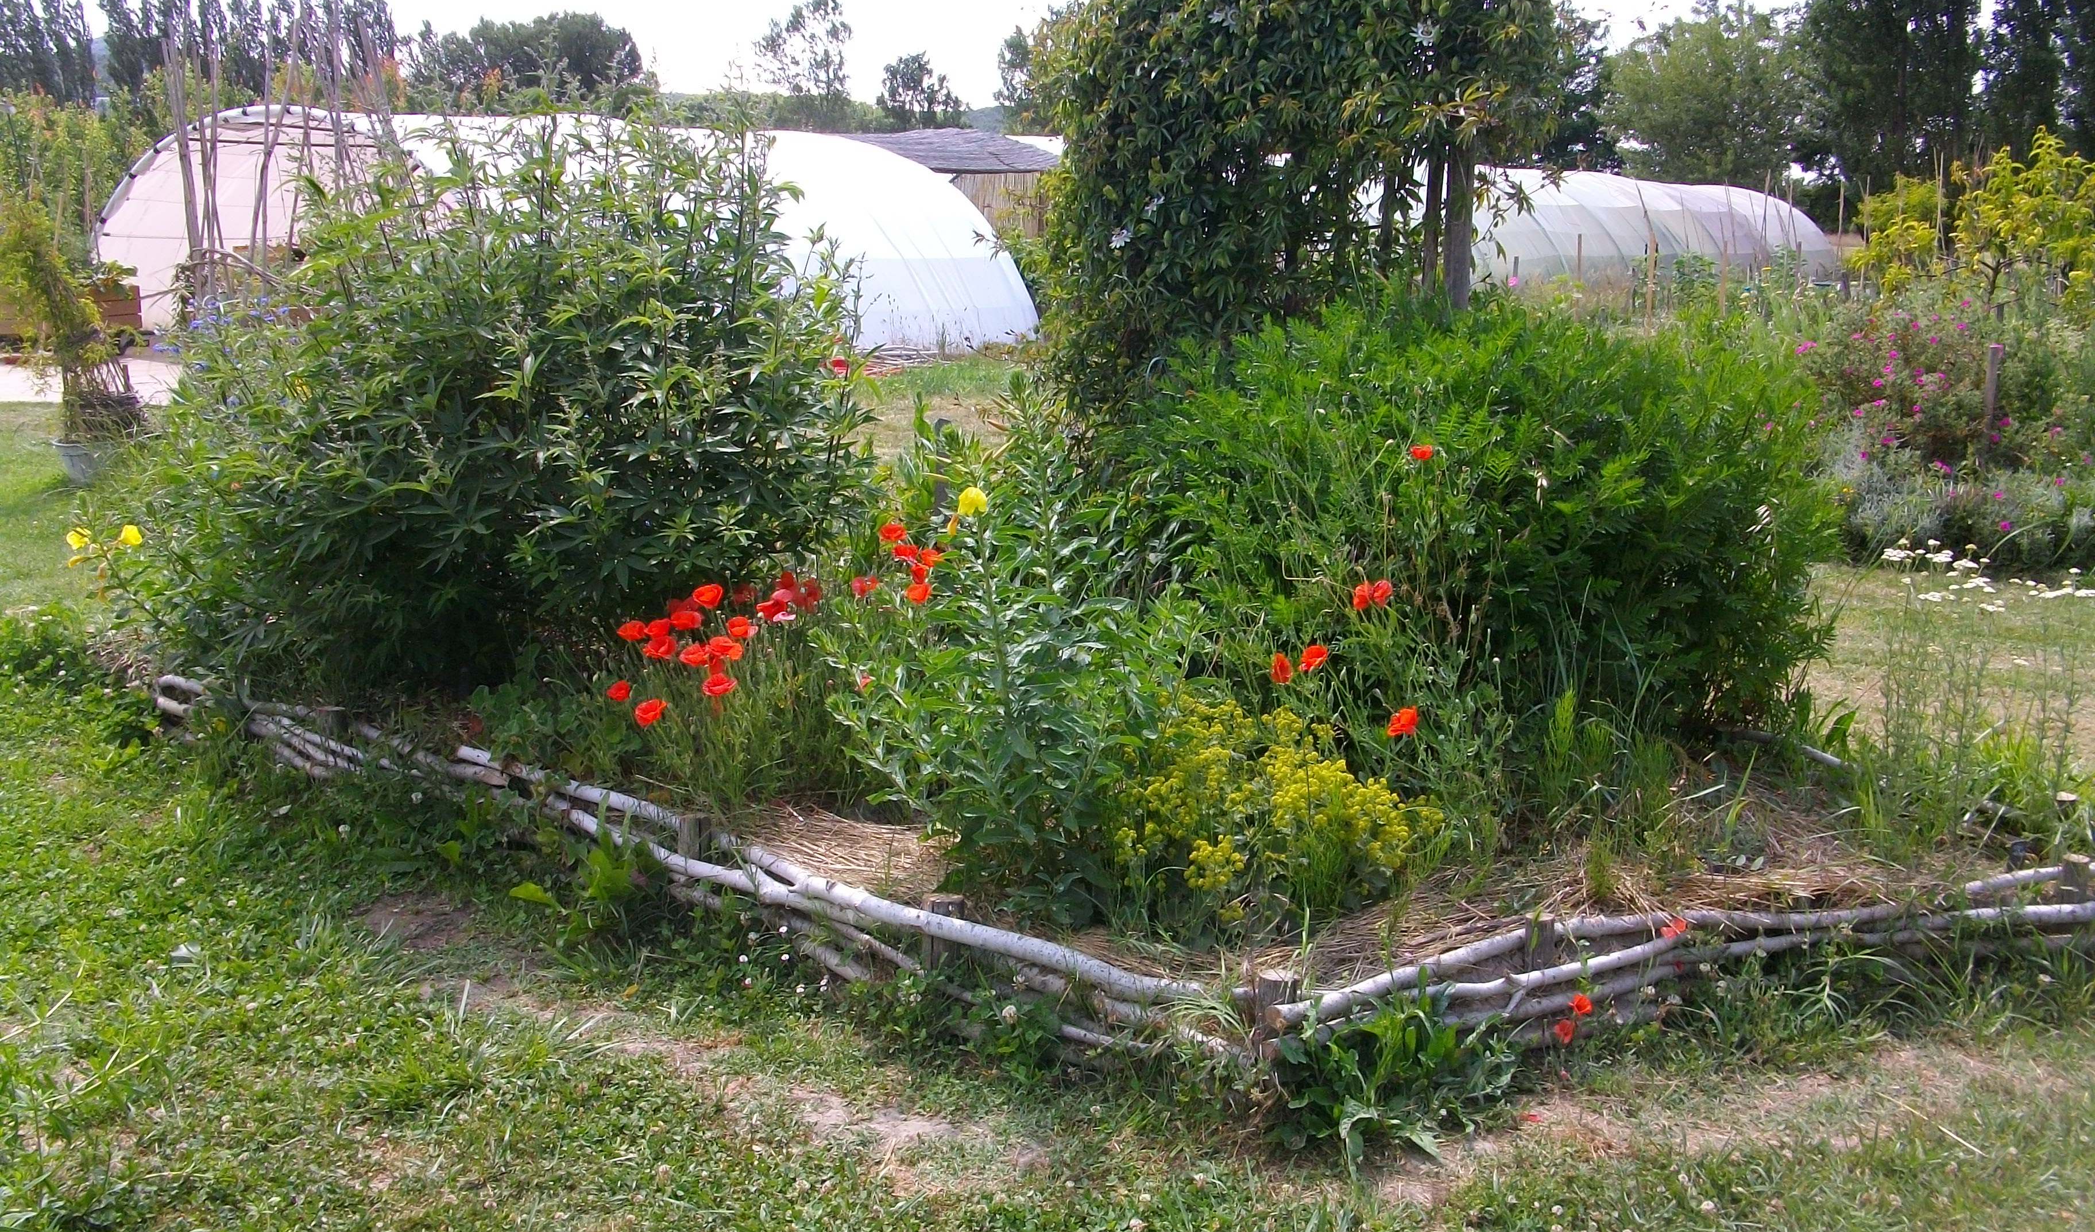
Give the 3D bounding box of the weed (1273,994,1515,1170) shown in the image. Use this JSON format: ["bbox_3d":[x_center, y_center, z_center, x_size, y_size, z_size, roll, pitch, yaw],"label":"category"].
[{"bbox_3d":[0.624,0.818,3.507,0.420,0.230,0.360,0,11,0],"label":"weed"}]

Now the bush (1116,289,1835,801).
[{"bbox_3d":[1.212,-0.265,5.554,1.970,1.300,1.500,0,11,0],"label":"bush"}]

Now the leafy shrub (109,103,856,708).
[{"bbox_3d":[-1.795,-0.688,6.290,2.350,1.800,1.900,-3,12,-16],"label":"leafy shrub"}]

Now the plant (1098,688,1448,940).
[{"bbox_3d":[0.467,0.407,4.129,0.670,0.450,0.550,0,11,0],"label":"plant"}]

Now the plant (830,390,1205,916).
[{"bbox_3d":[-0.081,0.092,4.077,0.750,1.100,0.680,0,11,0],"label":"plant"}]

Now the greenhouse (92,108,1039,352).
[{"bbox_3d":[-6.662,-5.538,27.864,8.200,3.050,11.000,8,13,32],"label":"greenhouse"}]

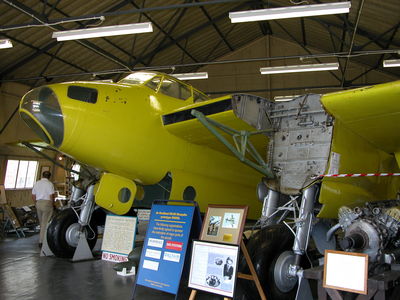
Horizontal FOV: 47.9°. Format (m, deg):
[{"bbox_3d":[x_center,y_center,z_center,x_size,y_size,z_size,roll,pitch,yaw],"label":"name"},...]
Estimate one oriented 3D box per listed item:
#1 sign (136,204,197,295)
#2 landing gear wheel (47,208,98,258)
[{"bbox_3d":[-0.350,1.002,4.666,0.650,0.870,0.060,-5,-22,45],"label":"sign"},{"bbox_3d":[-2.420,1.605,8.640,1.000,0.960,0.360,4,-6,-41],"label":"landing gear wheel"}]

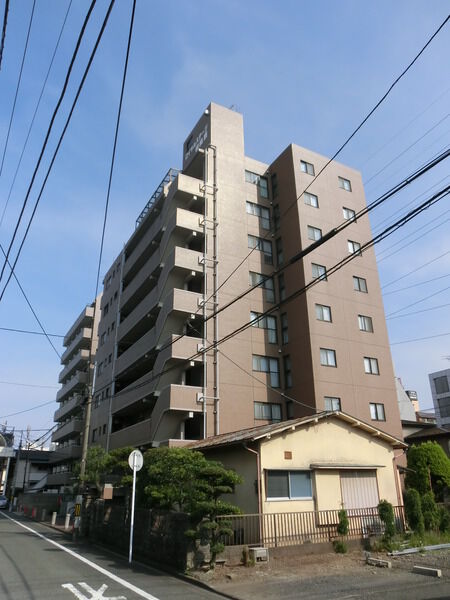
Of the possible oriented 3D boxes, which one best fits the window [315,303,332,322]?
[{"bbox_3d":[6.170,0.839,26.954,1.230,1.040,0.120,11,-25,-27],"label":"window"}]

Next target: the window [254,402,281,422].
[{"bbox_3d":[2.593,7.060,25.647,1.933,1.865,0.140,11,-25,-26],"label":"window"}]

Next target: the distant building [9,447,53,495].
[{"bbox_3d":[-28.339,25.817,64.483,6.500,6.400,7.000,11,-25,-27],"label":"distant building"}]

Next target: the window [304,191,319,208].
[{"bbox_3d":[6.030,-6.926,30.114,1.200,0.970,0.120,11,-25,-27],"label":"window"}]

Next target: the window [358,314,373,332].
[{"bbox_3d":[9.251,1.606,28.487,1.177,1.060,0.140,11,-25,-26],"label":"window"}]

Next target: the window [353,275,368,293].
[{"bbox_3d":[9.274,-1.018,29.585,1.200,1.050,0.120,11,-25,-27],"label":"window"}]

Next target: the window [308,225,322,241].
[{"bbox_3d":[6.063,-4.445,29.165,1.173,0.916,0.140,11,-25,-26],"label":"window"}]

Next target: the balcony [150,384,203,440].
[{"bbox_3d":[-2.521,6.258,24.130,1.970,2.560,2.150,11,-25,-27],"label":"balcony"}]

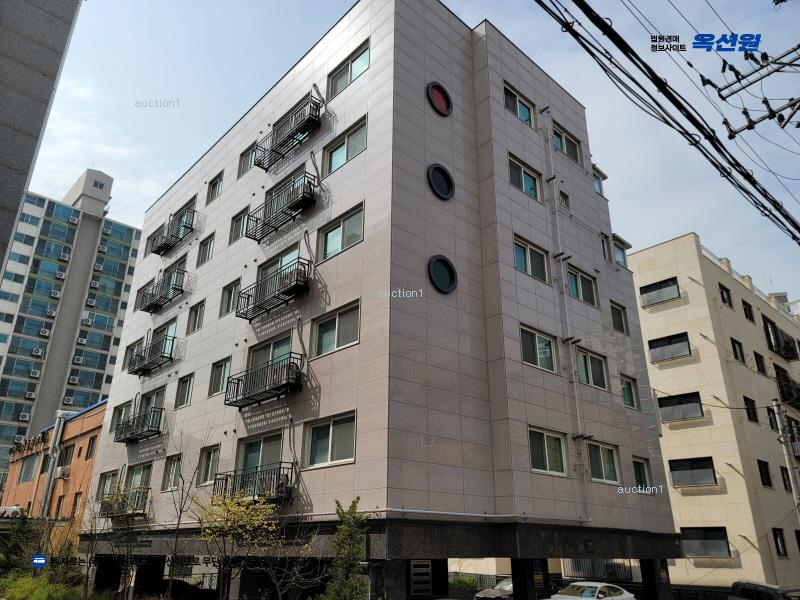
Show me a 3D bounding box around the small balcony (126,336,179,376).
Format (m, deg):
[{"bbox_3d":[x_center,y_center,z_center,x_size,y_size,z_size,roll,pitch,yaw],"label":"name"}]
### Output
[{"bbox_3d":[-10.270,2.270,23.943,0.493,0.881,3.490,20,-29,-39],"label":"small balcony"}]

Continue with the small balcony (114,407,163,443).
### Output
[{"bbox_3d":[-10.153,4.921,22.472,0.462,0.894,3.507,20,-28,-39],"label":"small balcony"}]

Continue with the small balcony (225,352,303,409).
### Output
[{"bbox_3d":[-3.845,2.307,16.245,0.462,0.893,3.403,20,-28,-39],"label":"small balcony"}]

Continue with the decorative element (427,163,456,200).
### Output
[{"bbox_3d":[1.159,-3.285,16.164,1.109,1.109,0.150,20,-30,-39],"label":"decorative element"}]

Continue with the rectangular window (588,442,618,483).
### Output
[{"bbox_3d":[5.905,4.768,16.848,1.665,1.110,0.150,20,-30,-39],"label":"rectangular window"}]

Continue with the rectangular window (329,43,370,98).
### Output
[{"bbox_3d":[-1.544,-7.037,17.926,0.150,1.166,2.089,20,-28,-39],"label":"rectangular window"}]

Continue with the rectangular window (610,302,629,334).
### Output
[{"bbox_3d":[7.660,0.663,20.344,1.098,1.062,0.150,20,-30,-39],"label":"rectangular window"}]

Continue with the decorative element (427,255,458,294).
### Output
[{"bbox_3d":[1.102,-0.641,15.106,1.084,1.084,0.160,20,-29,-39],"label":"decorative element"}]

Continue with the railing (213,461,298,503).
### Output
[{"bbox_3d":[-3.937,4.969,15.366,0.461,0.883,3.407,20,-29,-39],"label":"railing"}]

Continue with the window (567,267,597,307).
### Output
[{"bbox_3d":[6.031,-0.366,19.288,1.800,1.114,0.180,20,-29,-39],"label":"window"}]

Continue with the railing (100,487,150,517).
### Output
[{"bbox_3d":[-10.236,7.562,21.484,0.462,0.894,3.507,20,-28,-39],"label":"railing"}]

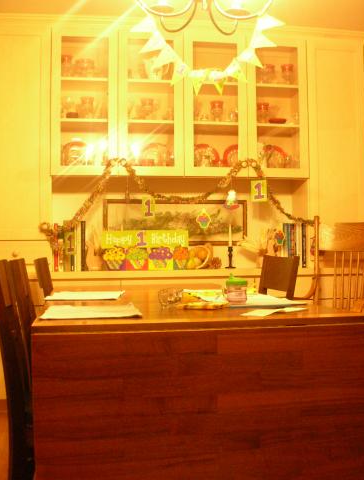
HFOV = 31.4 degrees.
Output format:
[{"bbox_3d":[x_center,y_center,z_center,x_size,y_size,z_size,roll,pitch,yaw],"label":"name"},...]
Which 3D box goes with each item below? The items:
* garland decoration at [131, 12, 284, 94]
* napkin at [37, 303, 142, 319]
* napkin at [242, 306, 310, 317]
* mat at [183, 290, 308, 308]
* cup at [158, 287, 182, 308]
[{"bbox_3d":[0.082,-0.609,2.060,0.500,0.290,0.120,0,-1,-10],"label":"garland decoration"},{"bbox_3d":[-0.303,0.230,2.146,0.320,0.015,0.480,0,-1,-10],"label":"napkin"},{"bbox_3d":[0.281,0.225,2.059,0.170,0.015,0.290,-1,-1,40],"label":"napkin"},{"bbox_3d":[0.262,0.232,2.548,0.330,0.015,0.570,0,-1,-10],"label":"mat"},{"bbox_3d":[-0.044,0.200,2.293,0.083,0.072,0.083,0,-1,0],"label":"cup"}]

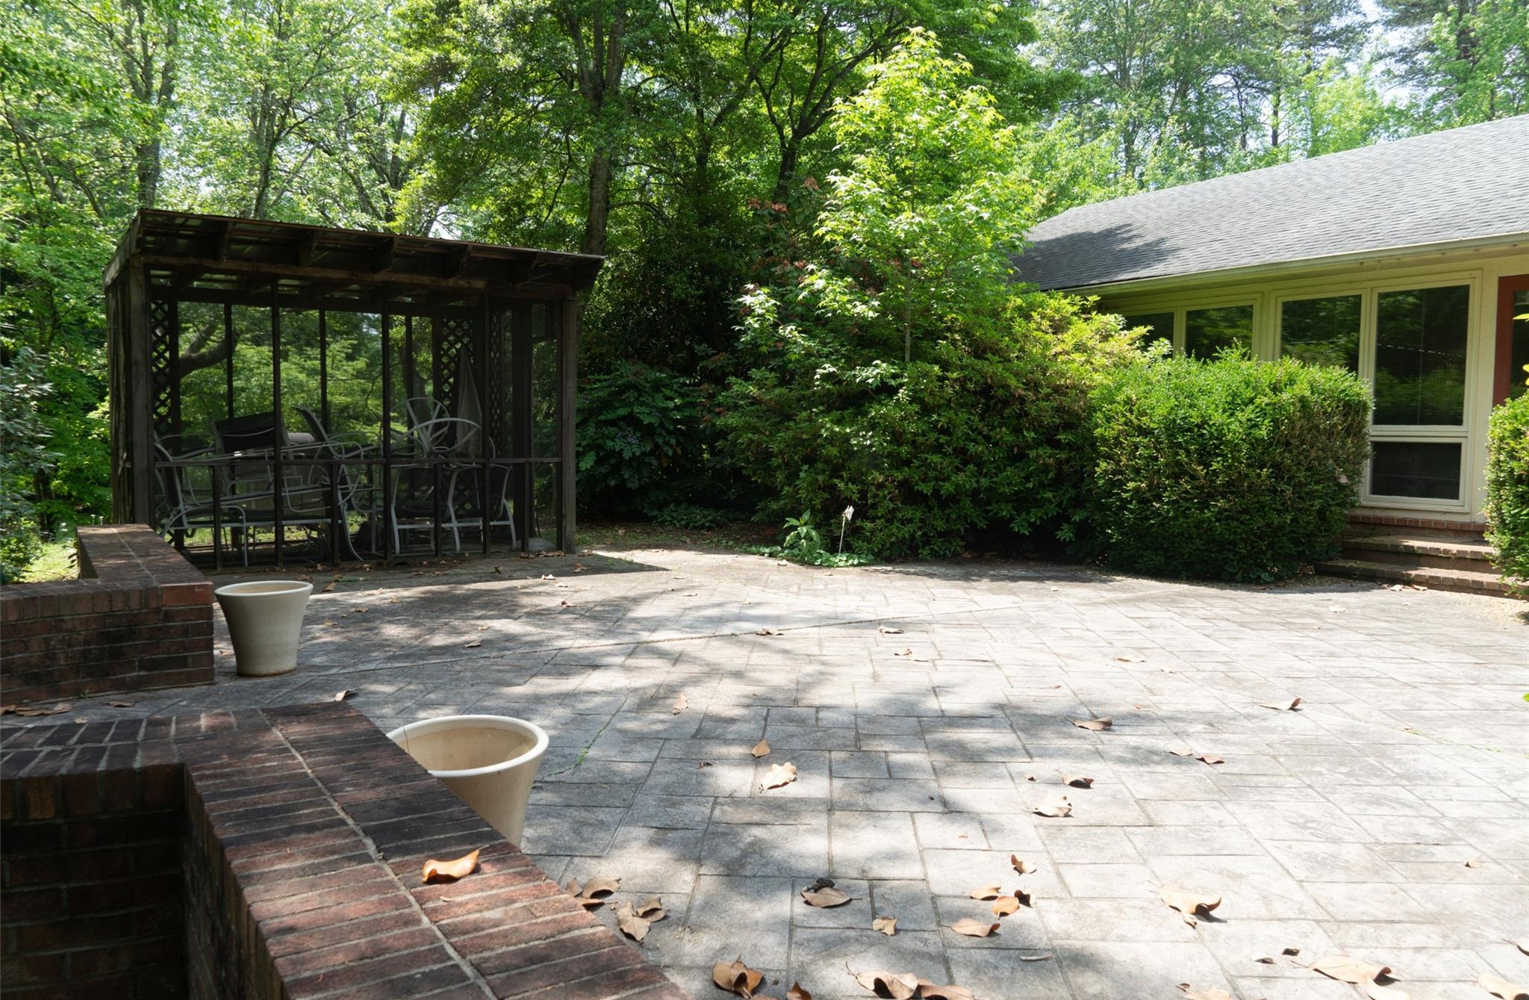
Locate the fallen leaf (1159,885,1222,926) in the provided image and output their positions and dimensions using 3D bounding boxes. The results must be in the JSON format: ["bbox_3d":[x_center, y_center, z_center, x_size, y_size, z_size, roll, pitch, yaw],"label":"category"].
[{"bbox_3d":[1.015,0.964,2.732,0.144,0.045,0.104,4,6,40],"label":"fallen leaf"}]

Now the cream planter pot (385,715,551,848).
[{"bbox_3d":[-0.767,0.814,2.935,0.429,0.393,0.429,0,3,0],"label":"cream planter pot"}]

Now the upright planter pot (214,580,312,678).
[{"bbox_3d":[-2.297,0.598,5.287,0.418,0.389,0.418,-1,4,-17],"label":"upright planter pot"}]

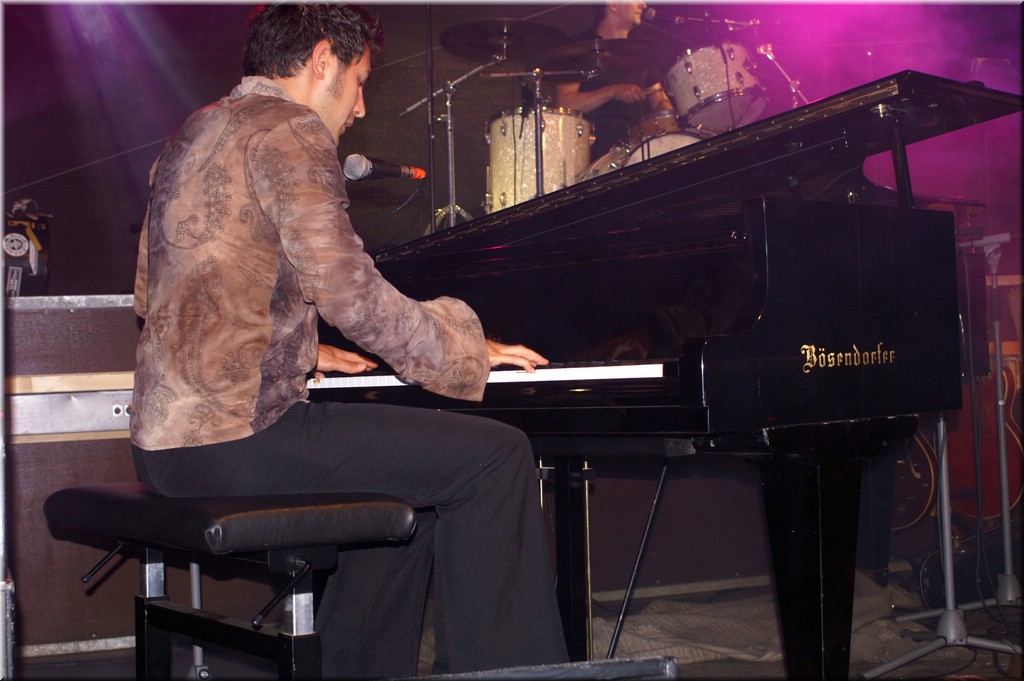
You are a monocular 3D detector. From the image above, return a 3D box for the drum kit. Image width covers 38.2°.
[{"bbox_3d":[0.314,-0.673,5.363,1.450,1.030,1.200,-2,-1,-33],"label":"drum kit"}]

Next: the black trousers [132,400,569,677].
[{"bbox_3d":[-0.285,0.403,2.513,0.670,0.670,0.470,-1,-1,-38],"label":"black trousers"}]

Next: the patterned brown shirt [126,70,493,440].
[{"bbox_3d":[-0.365,-0.130,2.473,0.530,0.610,0.500,-1,-1,-38],"label":"patterned brown shirt"}]

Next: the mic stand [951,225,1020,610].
[{"bbox_3d":[1.240,0.239,3.825,0.650,1.070,0.570,-2,-1,6],"label":"mic stand"}]

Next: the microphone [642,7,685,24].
[{"bbox_3d":[0.597,-1.277,5.812,0.183,0.050,0.050,-3,-1,36],"label":"microphone"}]

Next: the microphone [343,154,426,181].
[{"bbox_3d":[-0.234,-0.319,2.768,0.050,0.050,0.219,-3,-1,37],"label":"microphone"}]

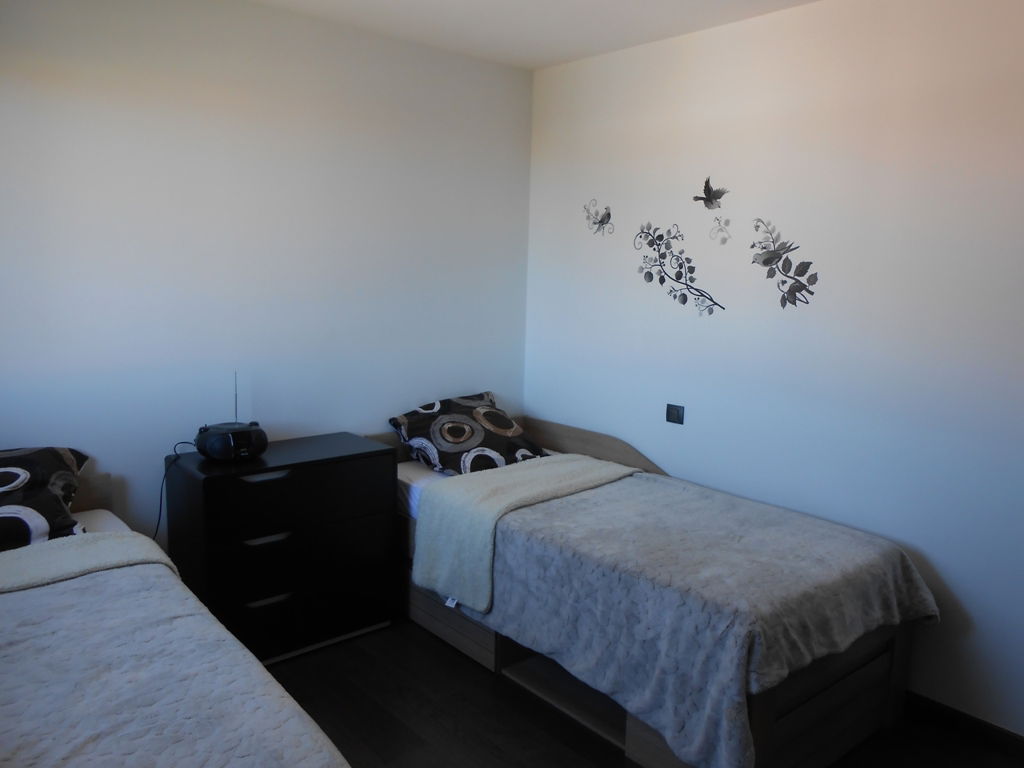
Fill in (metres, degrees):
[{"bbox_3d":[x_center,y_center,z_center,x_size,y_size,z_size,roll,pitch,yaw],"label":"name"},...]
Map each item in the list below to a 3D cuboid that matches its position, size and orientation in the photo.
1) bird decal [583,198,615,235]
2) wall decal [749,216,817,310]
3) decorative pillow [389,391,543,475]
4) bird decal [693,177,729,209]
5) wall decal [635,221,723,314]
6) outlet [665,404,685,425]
[{"bbox_3d":[0.410,-0.792,3.663,0.010,0.172,0.206,-6,12,-41],"label":"bird decal"},{"bbox_3d":[1.046,-0.465,2.975,0.010,0.350,0.296,-6,12,-41],"label":"wall decal"},{"bbox_3d":[-0.173,0.230,3.653,0.620,0.160,0.460,-9,49,-45],"label":"decorative pillow"},{"bbox_3d":[0.823,-0.791,3.189,0.010,0.137,0.179,-6,12,-41],"label":"bird decal"},{"bbox_3d":[0.719,-0.503,3.345,0.010,0.399,0.503,-6,12,-41],"label":"wall decal"},{"bbox_3d":[0.723,0.137,3.422,0.012,0.082,0.087,-6,12,-41],"label":"outlet"}]

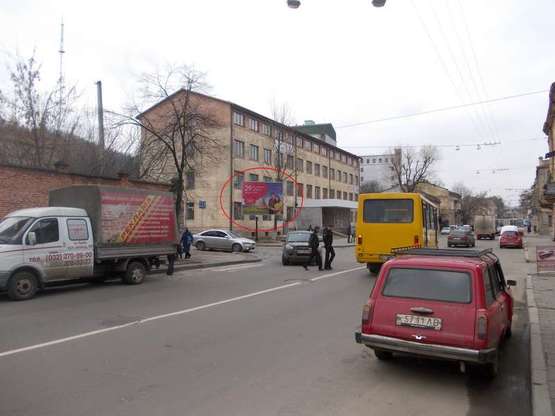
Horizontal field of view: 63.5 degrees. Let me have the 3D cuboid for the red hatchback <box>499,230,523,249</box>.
[{"bbox_3d":[20.445,2.713,39.162,1.680,1.480,4.000,-1,-3,29],"label":"red hatchback"}]

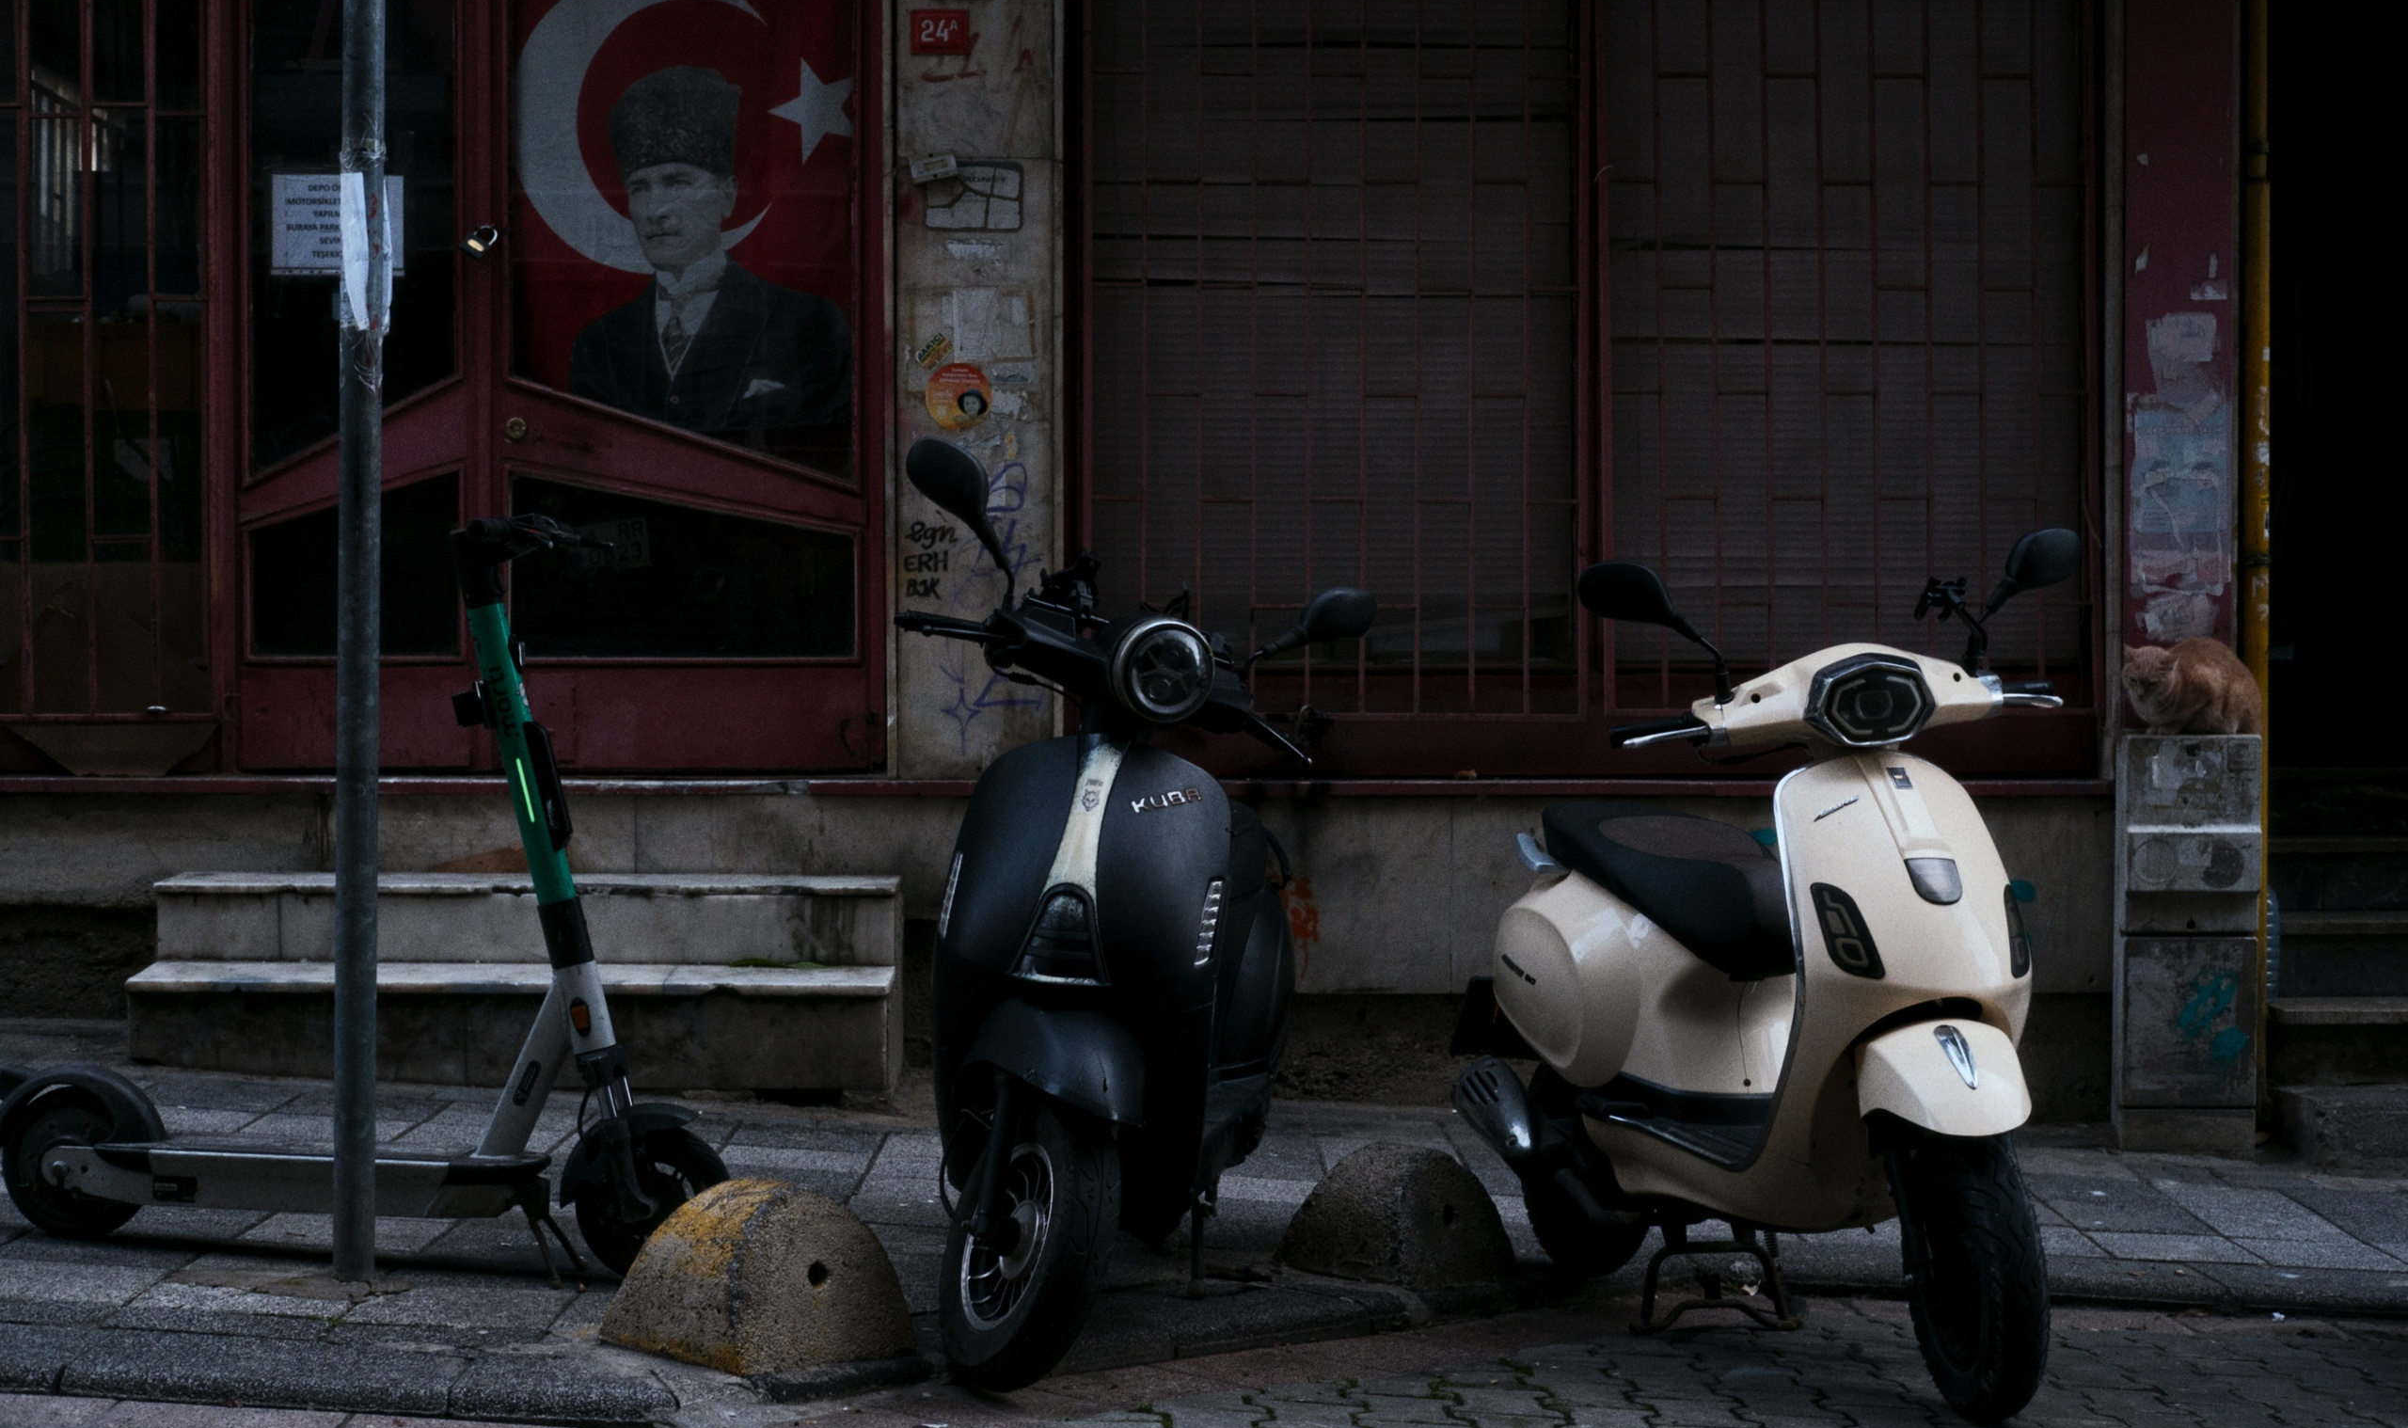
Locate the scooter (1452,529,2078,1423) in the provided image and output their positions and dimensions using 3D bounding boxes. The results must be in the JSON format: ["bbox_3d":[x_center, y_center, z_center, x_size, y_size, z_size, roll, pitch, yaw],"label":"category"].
[{"bbox_3d":[0.895,0.372,5.900,0.800,1.300,1.800,-1,2,-21],"label":"scooter"}]

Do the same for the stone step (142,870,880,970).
[{"bbox_3d":[-1.439,0.450,7.630,1.570,0.170,0.250,0,2,0],"label":"stone step"}]

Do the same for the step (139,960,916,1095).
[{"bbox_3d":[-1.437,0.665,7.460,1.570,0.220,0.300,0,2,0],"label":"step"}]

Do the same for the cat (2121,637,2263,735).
[{"bbox_3d":[2.146,-0.061,7.680,0.340,0.210,0.190,-1,2,-35],"label":"cat"}]

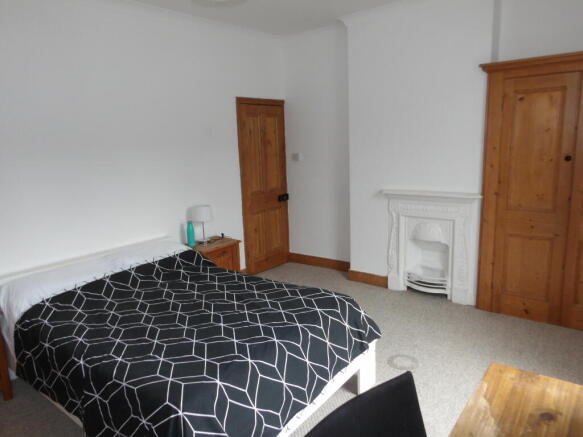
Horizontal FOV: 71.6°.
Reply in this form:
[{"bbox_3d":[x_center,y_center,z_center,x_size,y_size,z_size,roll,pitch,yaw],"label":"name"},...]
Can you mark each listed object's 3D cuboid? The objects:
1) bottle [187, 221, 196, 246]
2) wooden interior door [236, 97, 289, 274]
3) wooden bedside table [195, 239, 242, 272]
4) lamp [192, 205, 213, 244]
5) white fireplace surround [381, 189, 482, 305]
[{"bbox_3d":[-0.964,0.155,3.892,0.073,0.260,0.073,6,14,38],"label":"bottle"},{"bbox_3d":[-0.324,-0.363,4.832,0.070,2.050,0.800,6,14,38],"label":"wooden interior door"},{"bbox_3d":[-0.772,0.557,4.026,0.370,0.600,0.490,6,14,38],"label":"wooden bedside table"},{"bbox_3d":[-0.871,0.072,3.960,0.180,0.385,0.180,-2,11,0],"label":"lamp"},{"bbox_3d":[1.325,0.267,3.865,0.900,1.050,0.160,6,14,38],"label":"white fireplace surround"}]

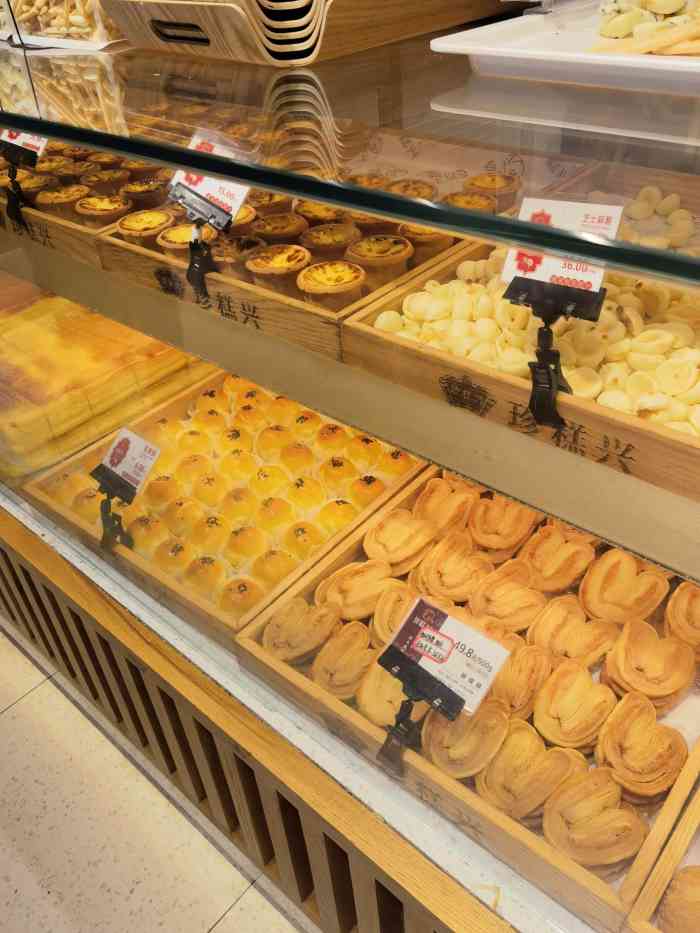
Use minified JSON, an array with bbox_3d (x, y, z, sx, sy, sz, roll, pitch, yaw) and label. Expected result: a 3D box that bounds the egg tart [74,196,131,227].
[{"bbox_3d":[-0.330,-0.339,0.985,0.072,0.031,0.072,-3,38,2],"label":"egg tart"}]

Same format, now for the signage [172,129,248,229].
[{"bbox_3d":[-0.143,-0.294,0.757,0.080,0.063,0.012,31,5,12],"label":"signage"}]

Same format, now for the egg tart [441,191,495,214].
[{"bbox_3d":[0.149,-0.314,0.912,0.072,0.038,0.072,26,47,33],"label":"egg tart"}]

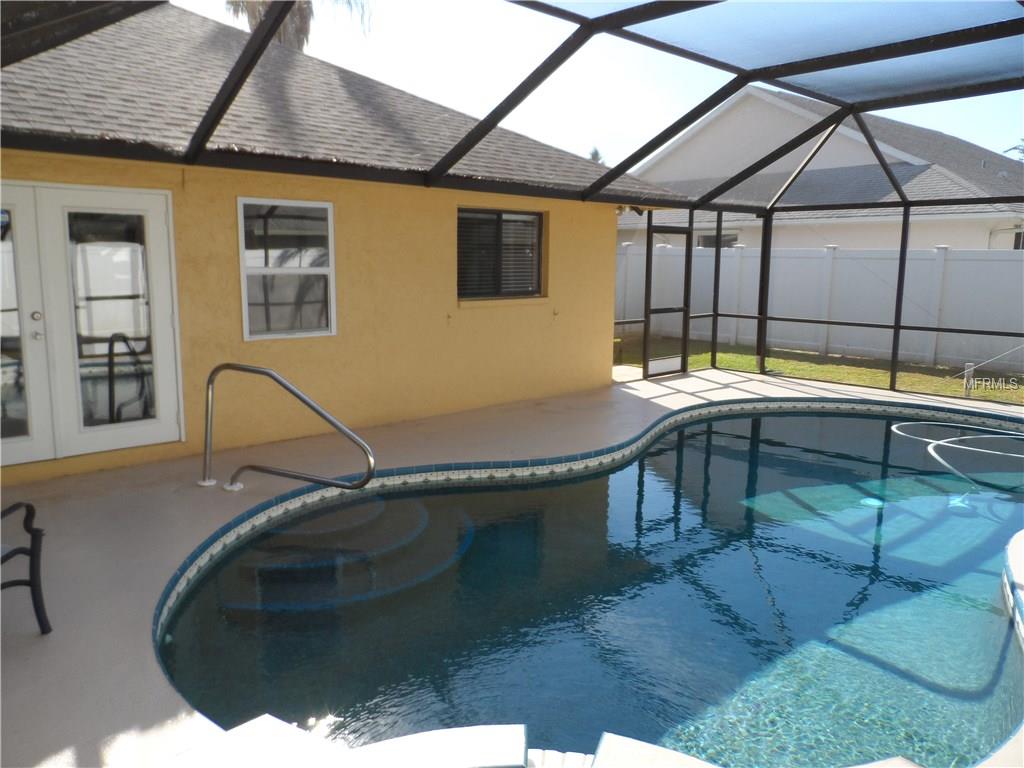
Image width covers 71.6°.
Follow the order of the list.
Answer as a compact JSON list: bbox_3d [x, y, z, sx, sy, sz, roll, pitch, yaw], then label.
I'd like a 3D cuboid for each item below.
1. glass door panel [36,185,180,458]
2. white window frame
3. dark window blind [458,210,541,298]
[{"bbox_3d":[-3.162,-0.471,5.613,0.906,2.034,0.055,-8,15,-41],"label":"glass door panel"},{"bbox_3d":[-2.039,-1.039,6.500,0.897,1.247,0.070,-8,15,-41],"label":"white window frame"},{"bbox_3d":[-0.138,-1.511,8.270,1.350,0.993,0.060,-8,15,-41],"label":"dark window blind"}]

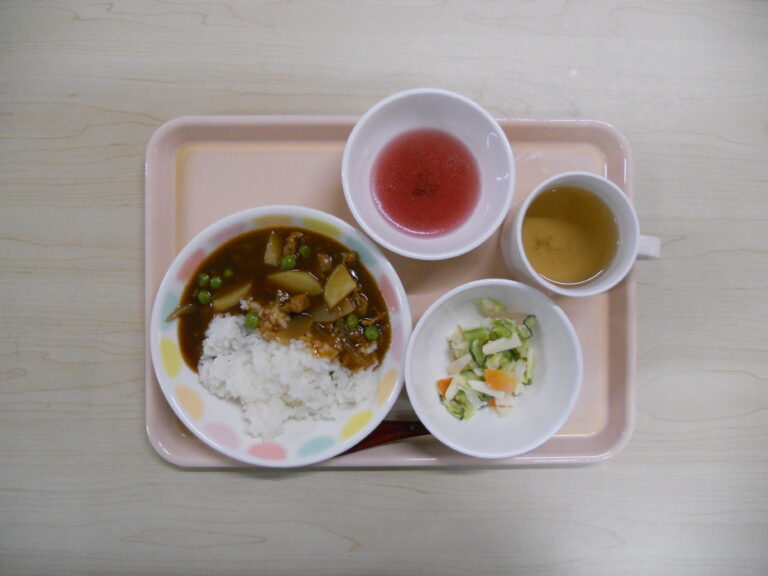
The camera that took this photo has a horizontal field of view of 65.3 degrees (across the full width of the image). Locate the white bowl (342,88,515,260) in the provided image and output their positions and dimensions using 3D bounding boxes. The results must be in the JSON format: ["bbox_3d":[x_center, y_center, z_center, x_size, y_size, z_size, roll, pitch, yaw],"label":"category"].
[{"bbox_3d":[0.030,-0.077,0.430,0.117,0.047,0.117,0,89,0],"label":"white bowl"}]

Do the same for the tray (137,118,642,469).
[{"bbox_3d":[0.005,0.002,0.446,0.357,0.020,0.256,0,89,0],"label":"tray"}]

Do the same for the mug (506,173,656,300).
[{"bbox_3d":[0.137,-0.033,0.421,0.103,0.066,0.081,7,89,0],"label":"mug"}]

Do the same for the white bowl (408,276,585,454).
[{"bbox_3d":[0.074,0.055,0.430,0.121,0.046,0.121,0,89,0],"label":"white bowl"}]

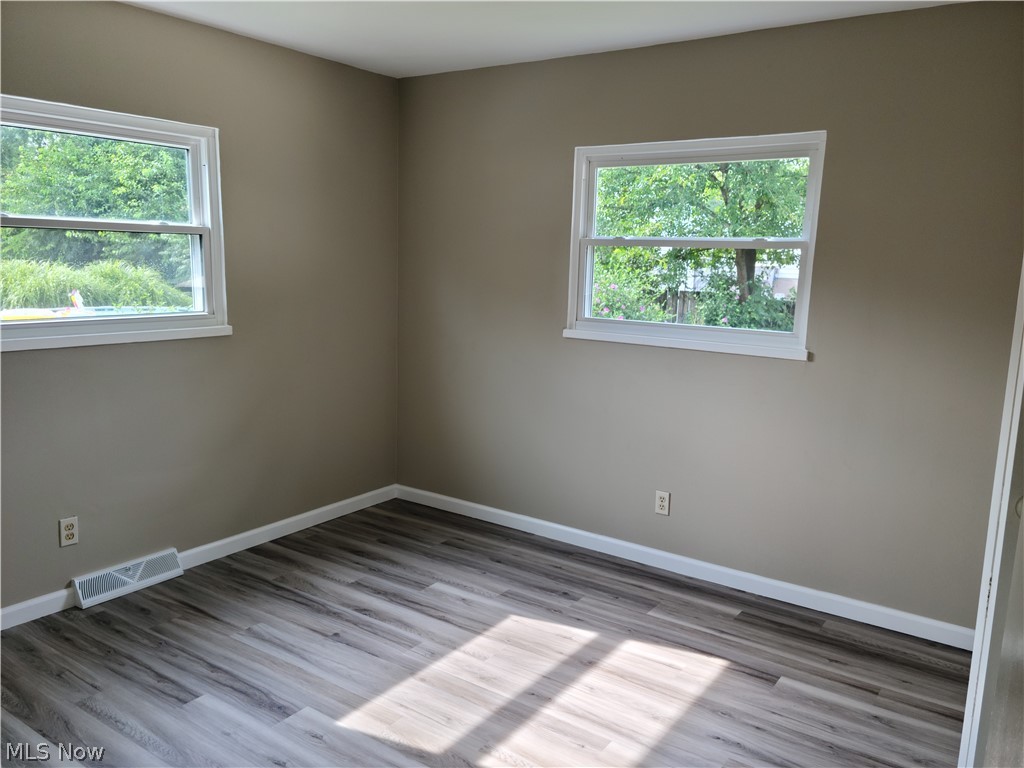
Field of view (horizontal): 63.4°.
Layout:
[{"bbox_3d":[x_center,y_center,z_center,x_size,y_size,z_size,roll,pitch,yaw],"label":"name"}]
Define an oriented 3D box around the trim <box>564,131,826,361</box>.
[{"bbox_3d":[0.796,-0.637,3.815,1.220,0.945,0.100,8,11,35],"label":"trim"}]

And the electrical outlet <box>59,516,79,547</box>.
[{"bbox_3d":[-1.849,0.618,3.460,0.010,0.115,0.072,8,11,35],"label":"electrical outlet"}]

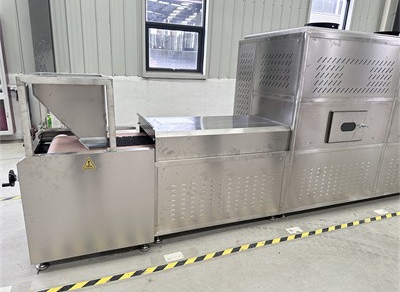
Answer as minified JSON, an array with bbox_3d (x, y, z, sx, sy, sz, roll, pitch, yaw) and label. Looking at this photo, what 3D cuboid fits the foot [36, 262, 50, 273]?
[{"bbox_3d":[-1.116,0.831,1.962,0.084,0.053,0.084,-4,17,-21],"label":"foot"}]

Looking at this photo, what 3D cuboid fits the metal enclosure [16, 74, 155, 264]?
[{"bbox_3d":[-0.868,0.080,2.224,0.855,1.257,0.759,-4,17,-21],"label":"metal enclosure"}]

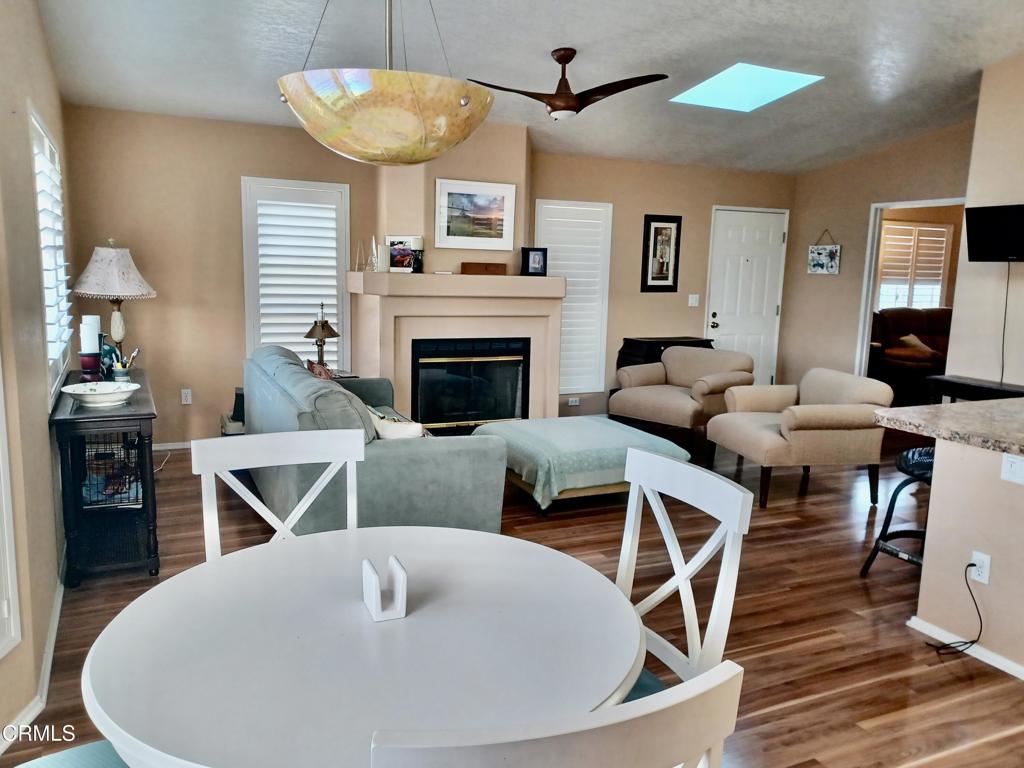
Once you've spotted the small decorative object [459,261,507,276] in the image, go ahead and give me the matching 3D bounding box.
[{"bbox_3d":[-0.220,-0.889,5.730,0.373,0.093,0.151,-2,10,-24],"label":"small decorative object"}]

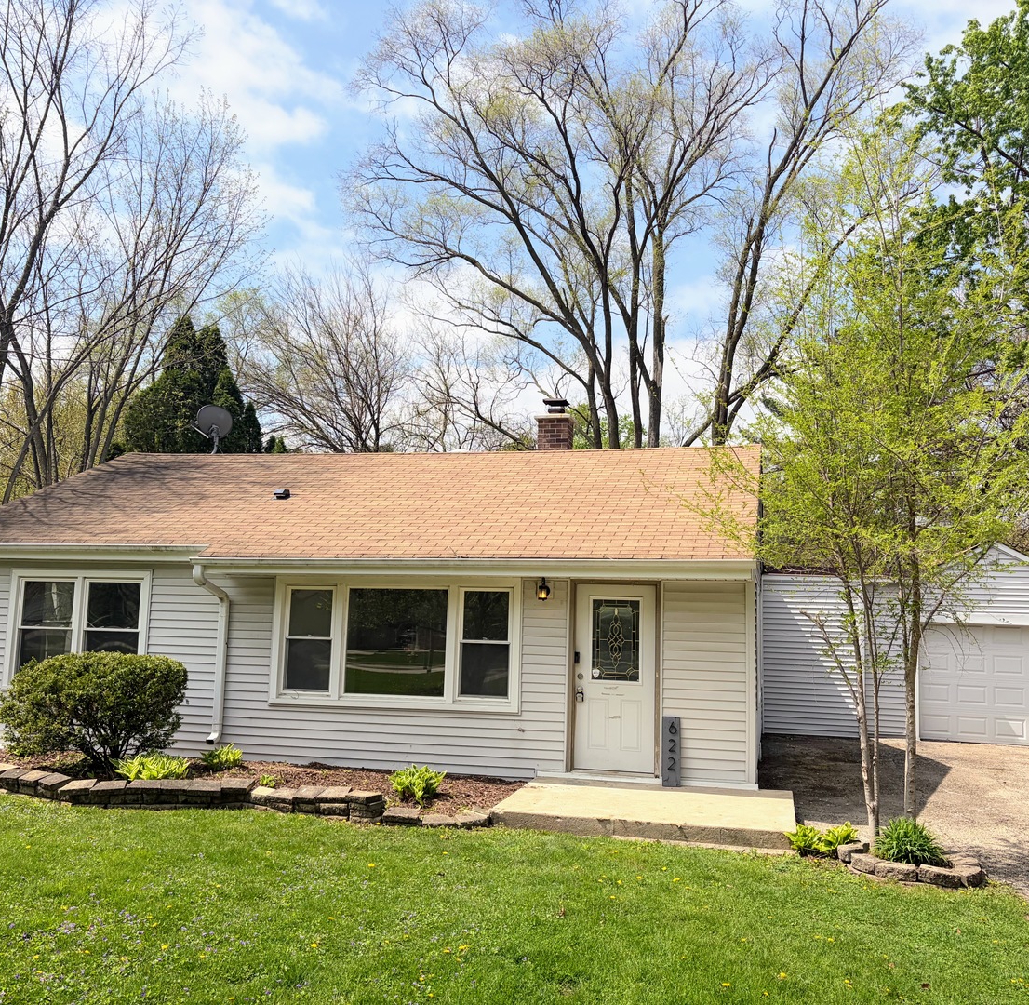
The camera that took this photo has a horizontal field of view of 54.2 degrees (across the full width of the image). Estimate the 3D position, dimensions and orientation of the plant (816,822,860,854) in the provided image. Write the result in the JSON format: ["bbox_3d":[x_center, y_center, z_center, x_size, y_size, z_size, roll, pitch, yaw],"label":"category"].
[{"bbox_3d":[2.629,2.724,8.192,0.340,0.280,0.340,0,-7,13],"label":"plant"}]

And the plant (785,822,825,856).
[{"bbox_3d":[2.349,2.721,8.153,0.330,0.280,0.340,0,-7,13],"label":"plant"}]

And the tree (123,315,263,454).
[{"bbox_3d":[-9.236,-0.110,27.963,4.400,10.500,4.200,0,-7,13],"label":"tree"}]

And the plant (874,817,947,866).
[{"bbox_3d":[3.069,2.592,7.800,0.570,0.390,0.560,0,-7,13],"label":"plant"}]

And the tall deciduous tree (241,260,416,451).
[{"bbox_3d":[-5.956,-1.013,30.441,5.900,13.100,5.600,0,-7,13],"label":"tall deciduous tree"}]

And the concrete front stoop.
[{"bbox_3d":[1.284,2.917,9.583,2.660,0.170,2.250,0,-7,13],"label":"concrete front stoop"}]

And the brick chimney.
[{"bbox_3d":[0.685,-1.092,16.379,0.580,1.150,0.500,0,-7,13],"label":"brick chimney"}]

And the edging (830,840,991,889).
[{"bbox_3d":[3.032,2.757,7.683,1.070,0.150,0.900,0,-7,13],"label":"edging"}]

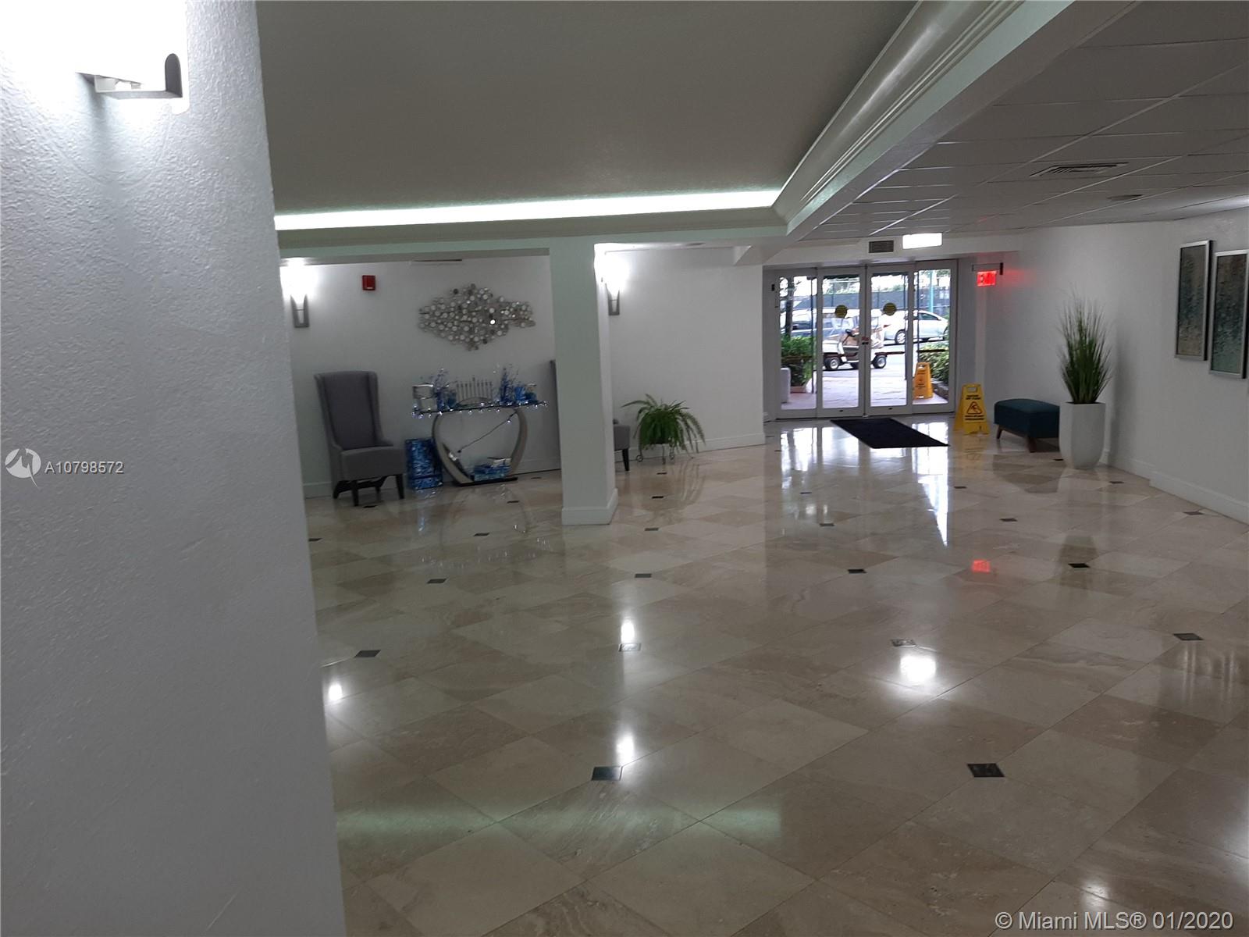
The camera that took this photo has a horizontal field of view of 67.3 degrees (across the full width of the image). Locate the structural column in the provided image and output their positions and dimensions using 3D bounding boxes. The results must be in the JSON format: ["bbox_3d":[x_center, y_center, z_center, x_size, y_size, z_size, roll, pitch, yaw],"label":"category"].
[{"bbox_3d":[-0.327,-0.700,7.554,0.370,2.200,0.750,-2,9,4],"label":"structural column"}]

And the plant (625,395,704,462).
[{"bbox_3d":[0.444,-0.437,10.364,0.840,0.730,0.680,-7,10,-25],"label":"plant"}]

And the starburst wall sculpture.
[{"bbox_3d":[-1.487,-1.544,9.557,1.178,0.659,0.080,-7,10,-25],"label":"starburst wall sculpture"}]

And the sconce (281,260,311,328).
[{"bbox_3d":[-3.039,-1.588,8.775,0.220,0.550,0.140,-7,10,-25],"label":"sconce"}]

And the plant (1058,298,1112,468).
[{"bbox_3d":[4.291,-0.796,8.767,0.500,1.580,0.500,-2,9,4],"label":"plant"}]

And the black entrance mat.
[{"bbox_3d":[3.324,-0.475,12.038,0.900,0.012,2.990,-2,9,4],"label":"black entrance mat"}]

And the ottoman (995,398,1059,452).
[{"bbox_3d":[4.541,-0.490,10.403,0.470,0.440,1.170,-2,9,4],"label":"ottoman"}]

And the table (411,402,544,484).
[{"bbox_3d":[-1.457,-0.262,9.632,1.320,0.790,0.370,-7,10,-25],"label":"table"}]

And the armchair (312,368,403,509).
[{"bbox_3d":[-2.506,-0.302,8.920,0.620,1.190,0.730,-7,10,-25],"label":"armchair"}]

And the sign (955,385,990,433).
[{"bbox_3d":[4.280,-0.745,11.549,0.290,0.610,0.420,-2,9,7],"label":"sign"}]

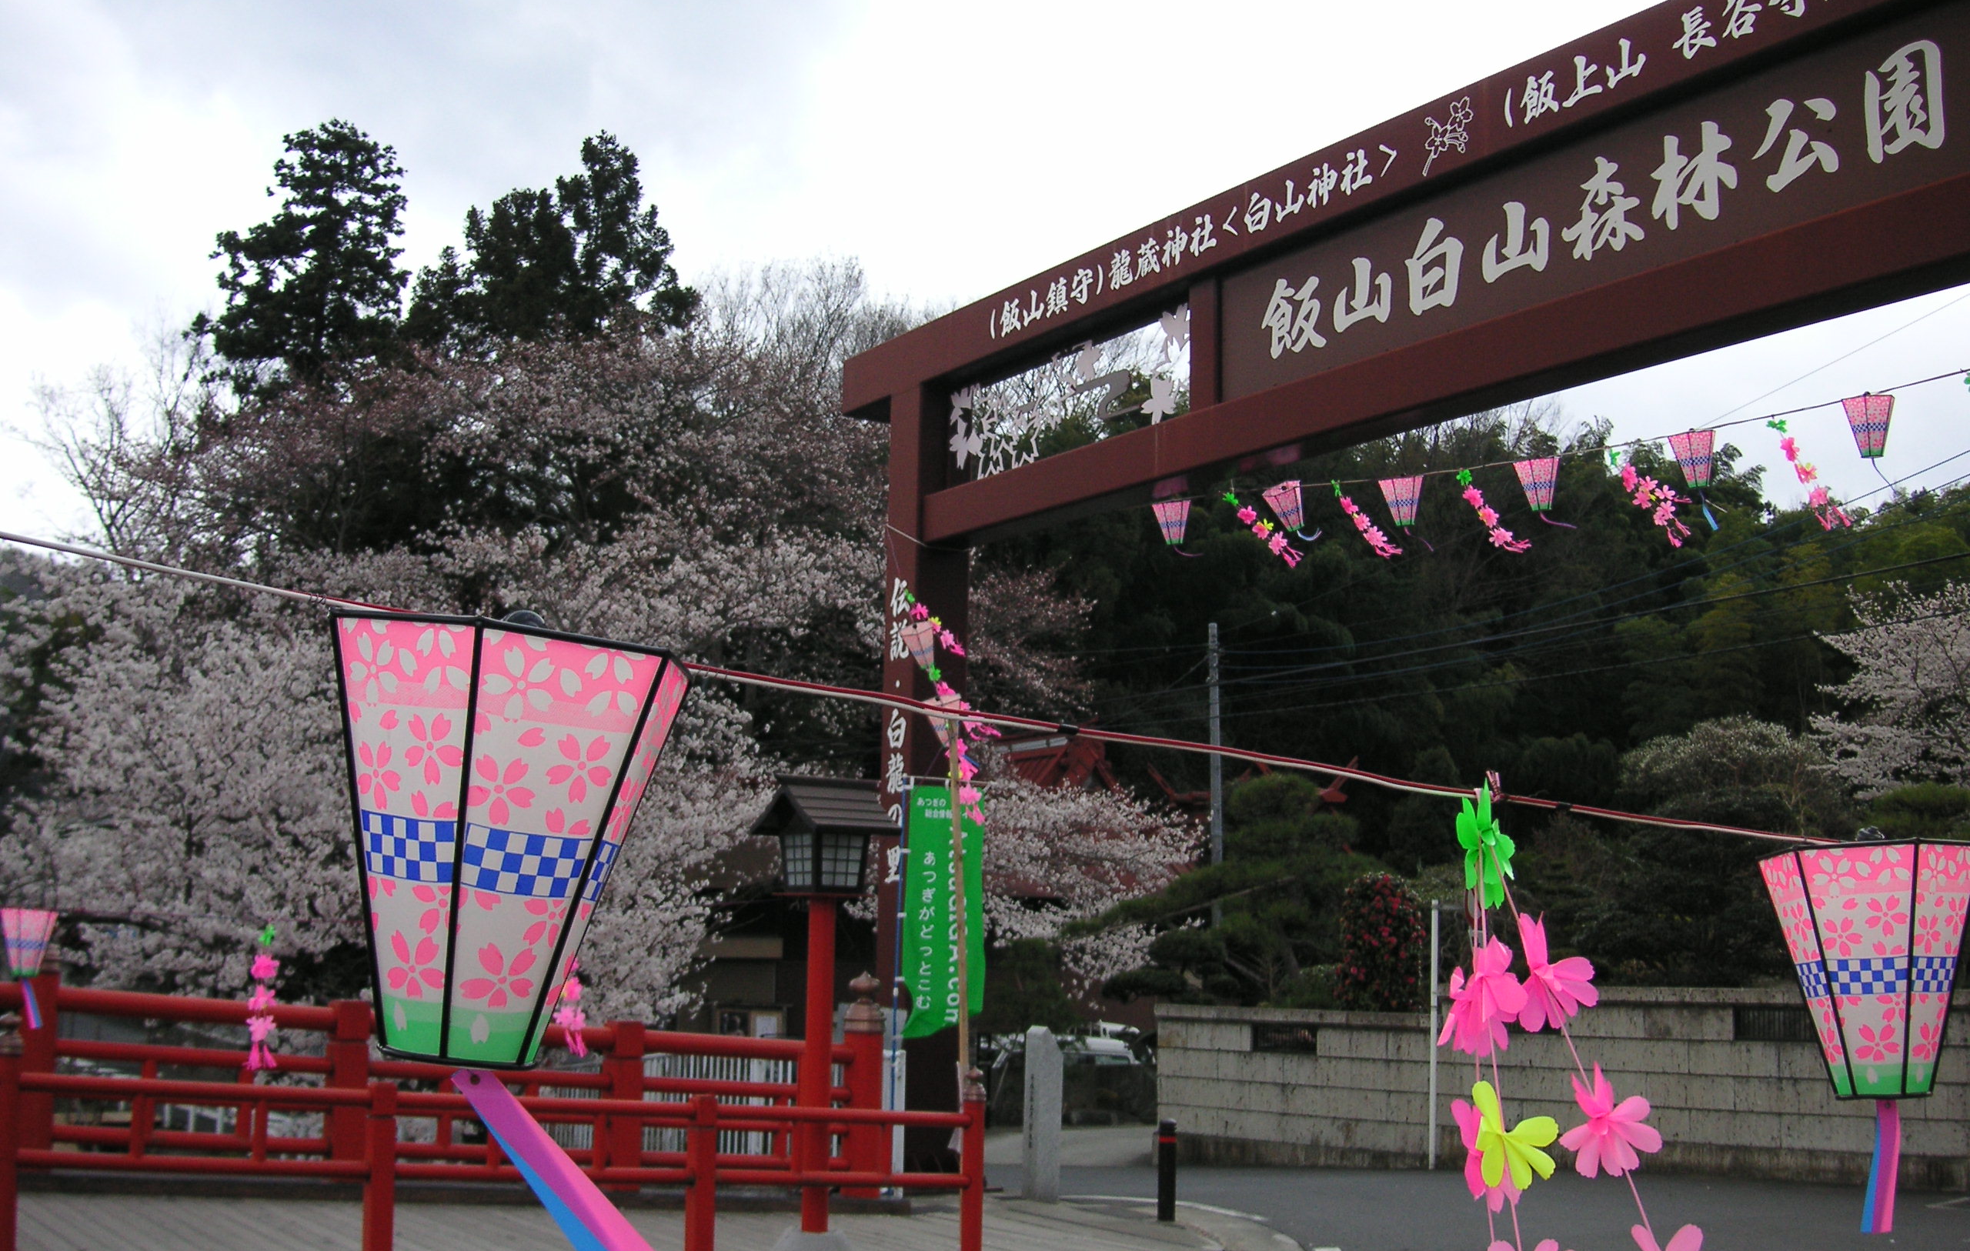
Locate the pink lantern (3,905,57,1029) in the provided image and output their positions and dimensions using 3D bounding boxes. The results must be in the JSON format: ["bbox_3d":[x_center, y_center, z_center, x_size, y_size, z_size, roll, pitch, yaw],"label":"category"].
[{"bbox_3d":[-4.359,1.564,9.620,0.255,0.550,0.250,6,-11,-30],"label":"pink lantern"}]

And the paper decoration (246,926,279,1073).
[{"bbox_3d":[-3.483,1.799,10.150,0.155,0.710,0.150,6,-11,-30],"label":"paper decoration"}]

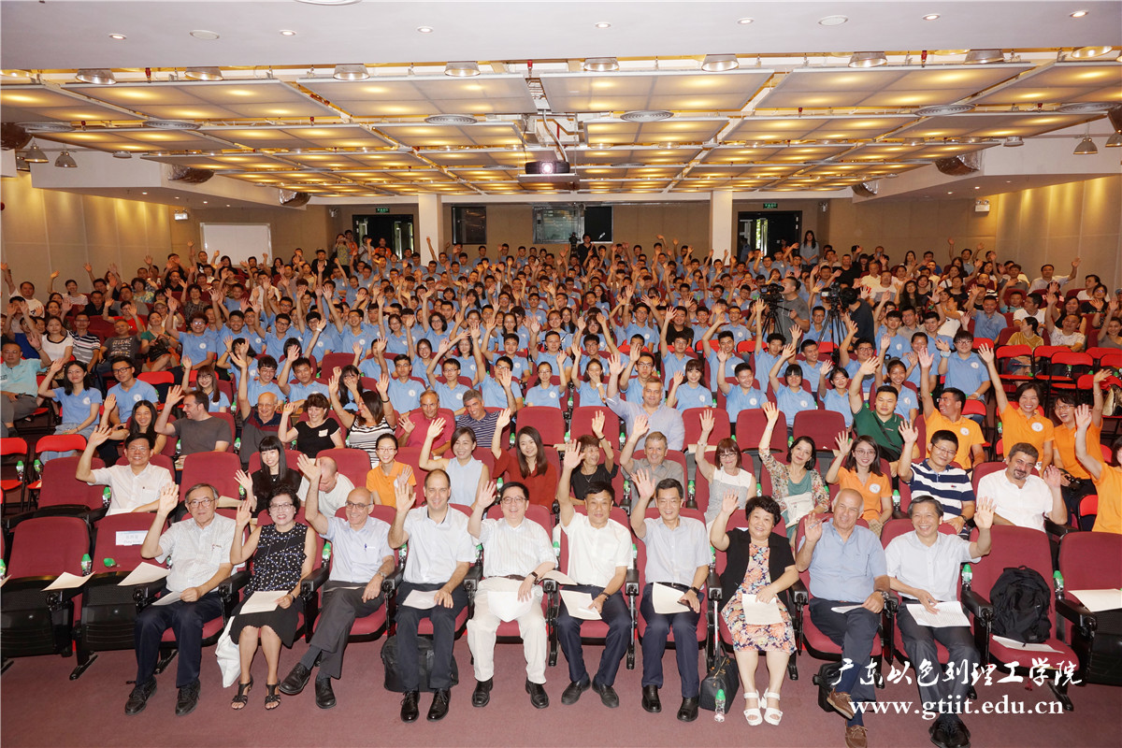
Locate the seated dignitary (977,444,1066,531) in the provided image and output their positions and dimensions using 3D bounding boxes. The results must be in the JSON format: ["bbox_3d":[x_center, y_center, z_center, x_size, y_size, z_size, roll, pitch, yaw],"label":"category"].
[{"bbox_3d":[3.320,1.136,5.408,0.600,1.200,0.740,2,9,19],"label":"seated dignitary"}]

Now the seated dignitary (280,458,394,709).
[{"bbox_3d":[-1.443,1.305,4.986,0.630,1.450,0.800,-1,8,-3],"label":"seated dignitary"}]

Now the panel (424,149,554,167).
[{"bbox_3d":[-1.174,-3.694,12.716,2.200,0.070,1.830,0,8,3],"label":"panel"}]

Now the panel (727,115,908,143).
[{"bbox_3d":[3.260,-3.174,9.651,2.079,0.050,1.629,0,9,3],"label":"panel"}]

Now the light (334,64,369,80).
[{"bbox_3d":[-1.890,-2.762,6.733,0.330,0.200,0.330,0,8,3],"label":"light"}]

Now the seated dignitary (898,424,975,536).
[{"bbox_3d":[2.750,1.069,5.424,0.560,1.360,0.740,2,9,16],"label":"seated dignitary"}]

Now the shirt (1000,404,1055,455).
[{"bbox_3d":[4.059,0.524,6.500,0.430,0.520,0.260,3,9,23],"label":"shirt"}]

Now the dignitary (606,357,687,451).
[{"bbox_3d":[0.810,0.644,7.043,0.660,1.620,0.800,0,9,6],"label":"dignitary"}]

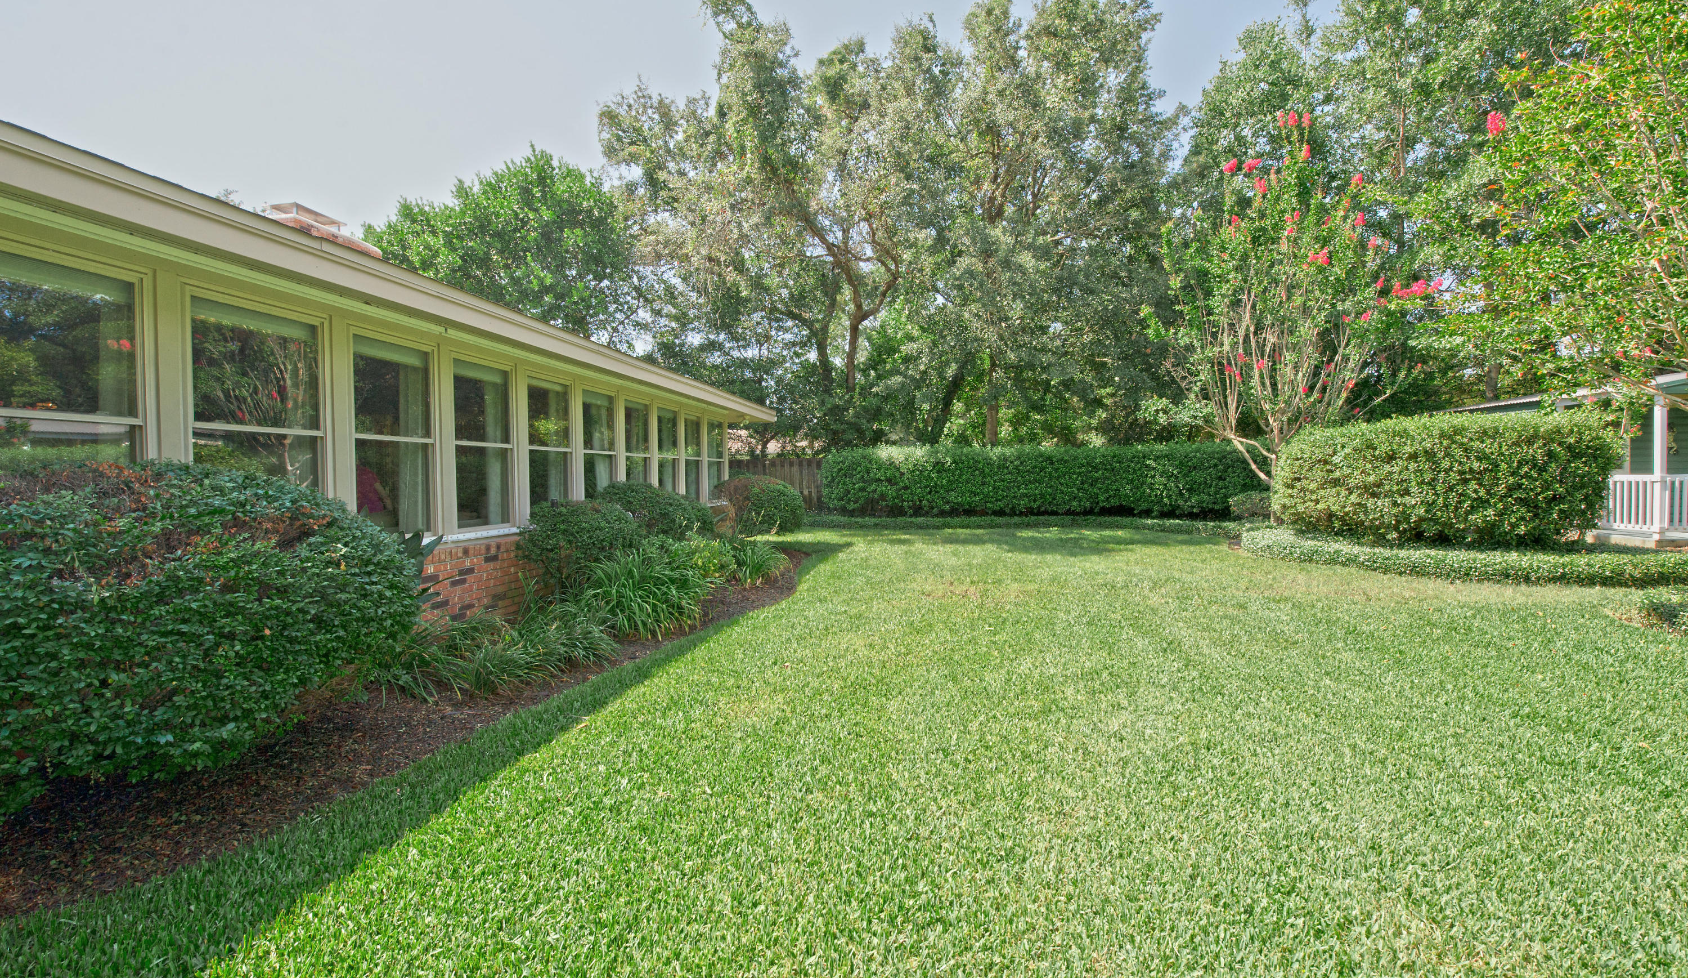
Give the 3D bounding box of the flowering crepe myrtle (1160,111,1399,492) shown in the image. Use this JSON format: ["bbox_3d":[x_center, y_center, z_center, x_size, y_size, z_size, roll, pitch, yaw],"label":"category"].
[{"bbox_3d":[9.077,-3.402,13.700,4.600,8.600,4.500,-1,1,10],"label":"flowering crepe myrtle"}]

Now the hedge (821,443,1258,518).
[{"bbox_3d":[5.090,-0.096,17.065,11.300,2.050,1.350,-1,1,10],"label":"hedge"}]

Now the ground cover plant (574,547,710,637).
[{"bbox_3d":[-1.714,0.821,5.700,1.100,0.680,1.100,-1,1,10],"label":"ground cover plant"}]

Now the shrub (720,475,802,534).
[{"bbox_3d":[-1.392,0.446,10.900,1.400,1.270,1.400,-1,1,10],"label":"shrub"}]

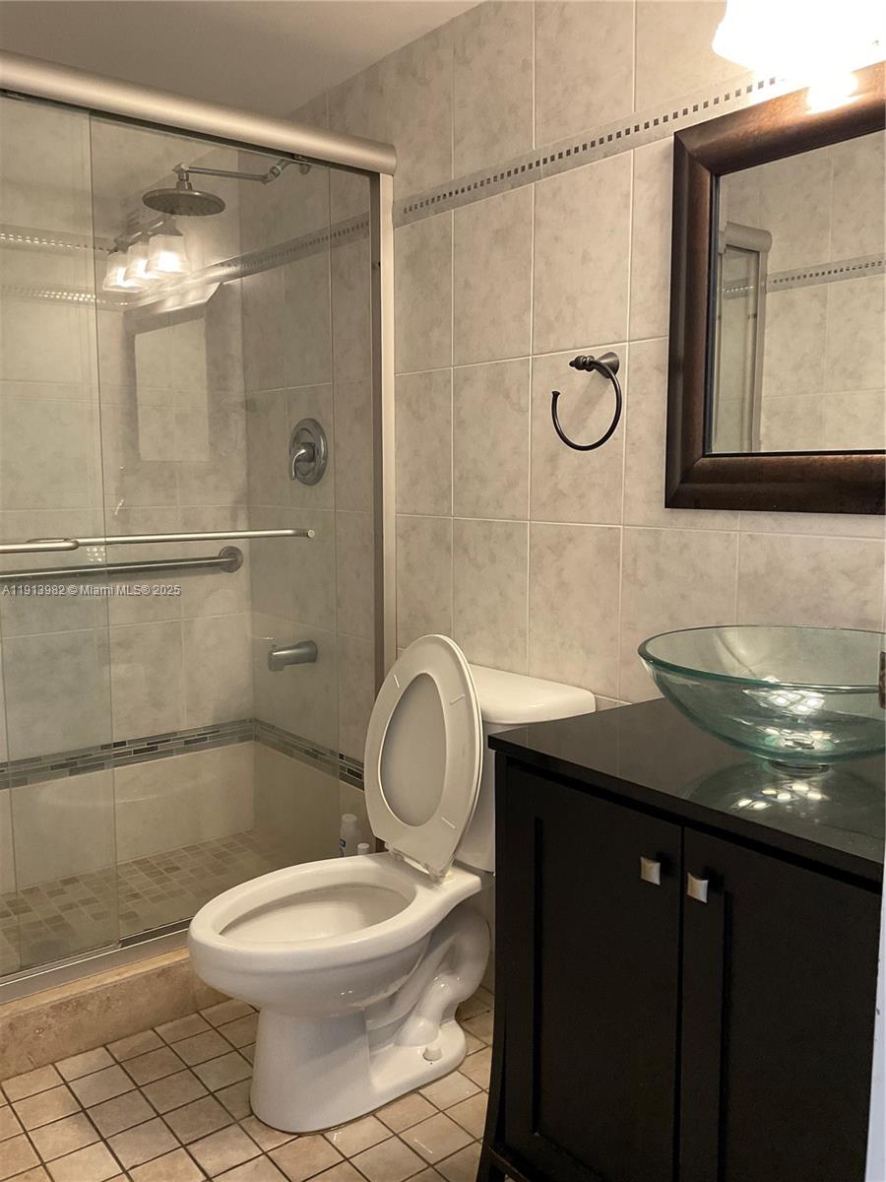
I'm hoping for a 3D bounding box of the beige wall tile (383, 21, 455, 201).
[{"bbox_3d":[-0.051,-1.072,2.233,0.010,0.335,0.253,-5,8,-38],"label":"beige wall tile"}]

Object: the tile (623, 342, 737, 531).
[{"bbox_3d":[0.418,-0.275,1.725,0.010,0.335,0.253,-5,8,-38],"label":"tile"}]

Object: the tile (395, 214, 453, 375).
[{"bbox_3d":[-0.052,-0.677,2.278,0.010,0.335,0.253,-5,8,-38],"label":"tile"}]

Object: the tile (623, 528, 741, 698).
[{"bbox_3d":[0.417,0.057,1.763,0.010,0.335,0.253,-5,8,-38],"label":"tile"}]

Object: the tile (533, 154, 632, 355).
[{"bbox_3d":[0.262,-0.631,1.884,0.010,0.335,0.253,-5,8,-38],"label":"tile"}]

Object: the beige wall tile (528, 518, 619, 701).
[{"bbox_3d":[0.260,0.034,1.956,0.010,0.330,0.252,-5,8,-38],"label":"beige wall tile"}]

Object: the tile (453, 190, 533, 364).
[{"bbox_3d":[0.105,-0.654,2.081,0.010,0.335,0.253,-5,8,-38],"label":"tile"}]

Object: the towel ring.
[{"bbox_3d":[0.266,-0.347,1.813,0.102,0.181,0.175,-5,8,-38],"label":"towel ring"}]

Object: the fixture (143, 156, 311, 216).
[{"bbox_3d":[-0.547,-1.047,2.506,0.436,0.211,0.205,-5,8,-38],"label":"fixture"}]

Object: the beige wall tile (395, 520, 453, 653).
[{"bbox_3d":[-0.052,-0.013,2.354,0.010,0.330,0.252,-5,8,-38],"label":"beige wall tile"}]

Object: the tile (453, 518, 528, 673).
[{"bbox_3d":[0.104,0.011,2.155,0.010,0.330,0.252,-5,8,-38],"label":"tile"}]

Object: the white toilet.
[{"bbox_3d":[-0.138,0.517,1.905,0.735,0.845,0.475,-5,8,-38],"label":"white toilet"}]

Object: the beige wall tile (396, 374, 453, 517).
[{"bbox_3d":[-0.052,-0.343,2.316,0.010,0.330,0.252,-5,8,-38],"label":"beige wall tile"}]

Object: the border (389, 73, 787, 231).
[{"bbox_3d":[0.213,-0.836,1.923,0.010,0.063,1.045,-5,8,-38],"label":"border"}]

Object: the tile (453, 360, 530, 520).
[{"bbox_3d":[0.104,-0.319,2.117,0.010,0.330,0.252,-5,8,-38],"label":"tile"}]

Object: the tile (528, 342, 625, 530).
[{"bbox_3d":[0.260,-0.296,1.918,0.010,0.330,0.252,-5,8,-38],"label":"tile"}]

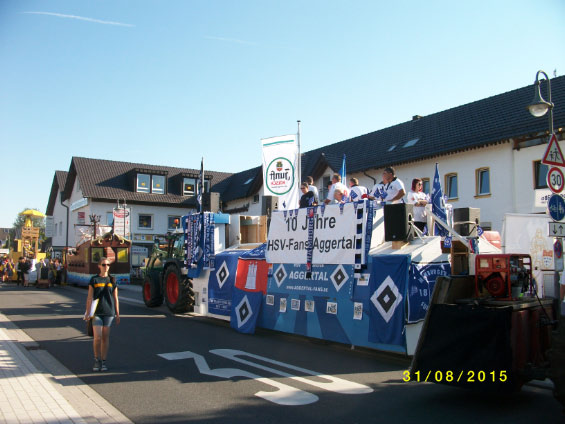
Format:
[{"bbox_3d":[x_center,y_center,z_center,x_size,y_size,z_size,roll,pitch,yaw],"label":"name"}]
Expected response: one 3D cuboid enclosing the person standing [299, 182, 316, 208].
[{"bbox_3d":[0.508,0.221,10.424,0.360,1.660,0.480,3,-6,-32],"label":"person standing"}]

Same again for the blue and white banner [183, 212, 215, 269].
[{"bbox_3d":[-2.315,0.781,13.828,0.100,1.530,1.650,4,-7,-40],"label":"blue and white banner"}]

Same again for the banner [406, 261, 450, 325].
[{"bbox_3d":[2.688,1.424,9.086,1.420,1.050,0.050,4,-7,-40],"label":"banner"}]

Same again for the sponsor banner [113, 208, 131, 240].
[{"bbox_3d":[-11.136,0.832,35.071,1.220,2.100,0.150,1,-5,-16],"label":"sponsor banner"}]

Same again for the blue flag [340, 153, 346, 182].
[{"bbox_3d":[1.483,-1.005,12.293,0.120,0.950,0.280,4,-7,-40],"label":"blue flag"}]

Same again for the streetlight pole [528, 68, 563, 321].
[{"bbox_3d":[5.980,-0.276,11.427,0.750,5.900,0.500,2,-6,-25],"label":"streetlight pole"}]

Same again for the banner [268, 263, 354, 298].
[{"bbox_3d":[0.520,1.394,10.524,0.040,0.730,2.580,4,-7,-40],"label":"banner"}]

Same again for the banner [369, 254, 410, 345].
[{"bbox_3d":[1.727,1.452,8.337,0.060,1.460,0.780,5,-7,-42],"label":"banner"}]

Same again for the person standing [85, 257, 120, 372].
[{"bbox_3d":[-2.668,1.520,7.558,0.520,1.680,0.360,2,-6,-17],"label":"person standing"}]

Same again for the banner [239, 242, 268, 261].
[{"bbox_3d":[-0.667,0.890,11.257,0.250,0.400,0.980,5,-7,-42],"label":"banner"}]

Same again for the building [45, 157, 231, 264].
[{"bbox_3d":[-13.116,1.090,46.705,14.000,9.700,14.600,4,-6,-35],"label":"building"}]

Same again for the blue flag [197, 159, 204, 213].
[{"bbox_3d":[-2.228,-0.720,13.750,0.150,1.520,0.300,4,-7,-40],"label":"blue flag"}]

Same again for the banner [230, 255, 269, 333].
[{"bbox_3d":[-0.736,1.783,10.953,0.120,1.650,1.200,5,-7,-42],"label":"banner"}]

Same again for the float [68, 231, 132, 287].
[{"bbox_3d":[-11.502,2.889,31.512,2.500,3.300,4.600,4,-7,-39],"label":"float"}]

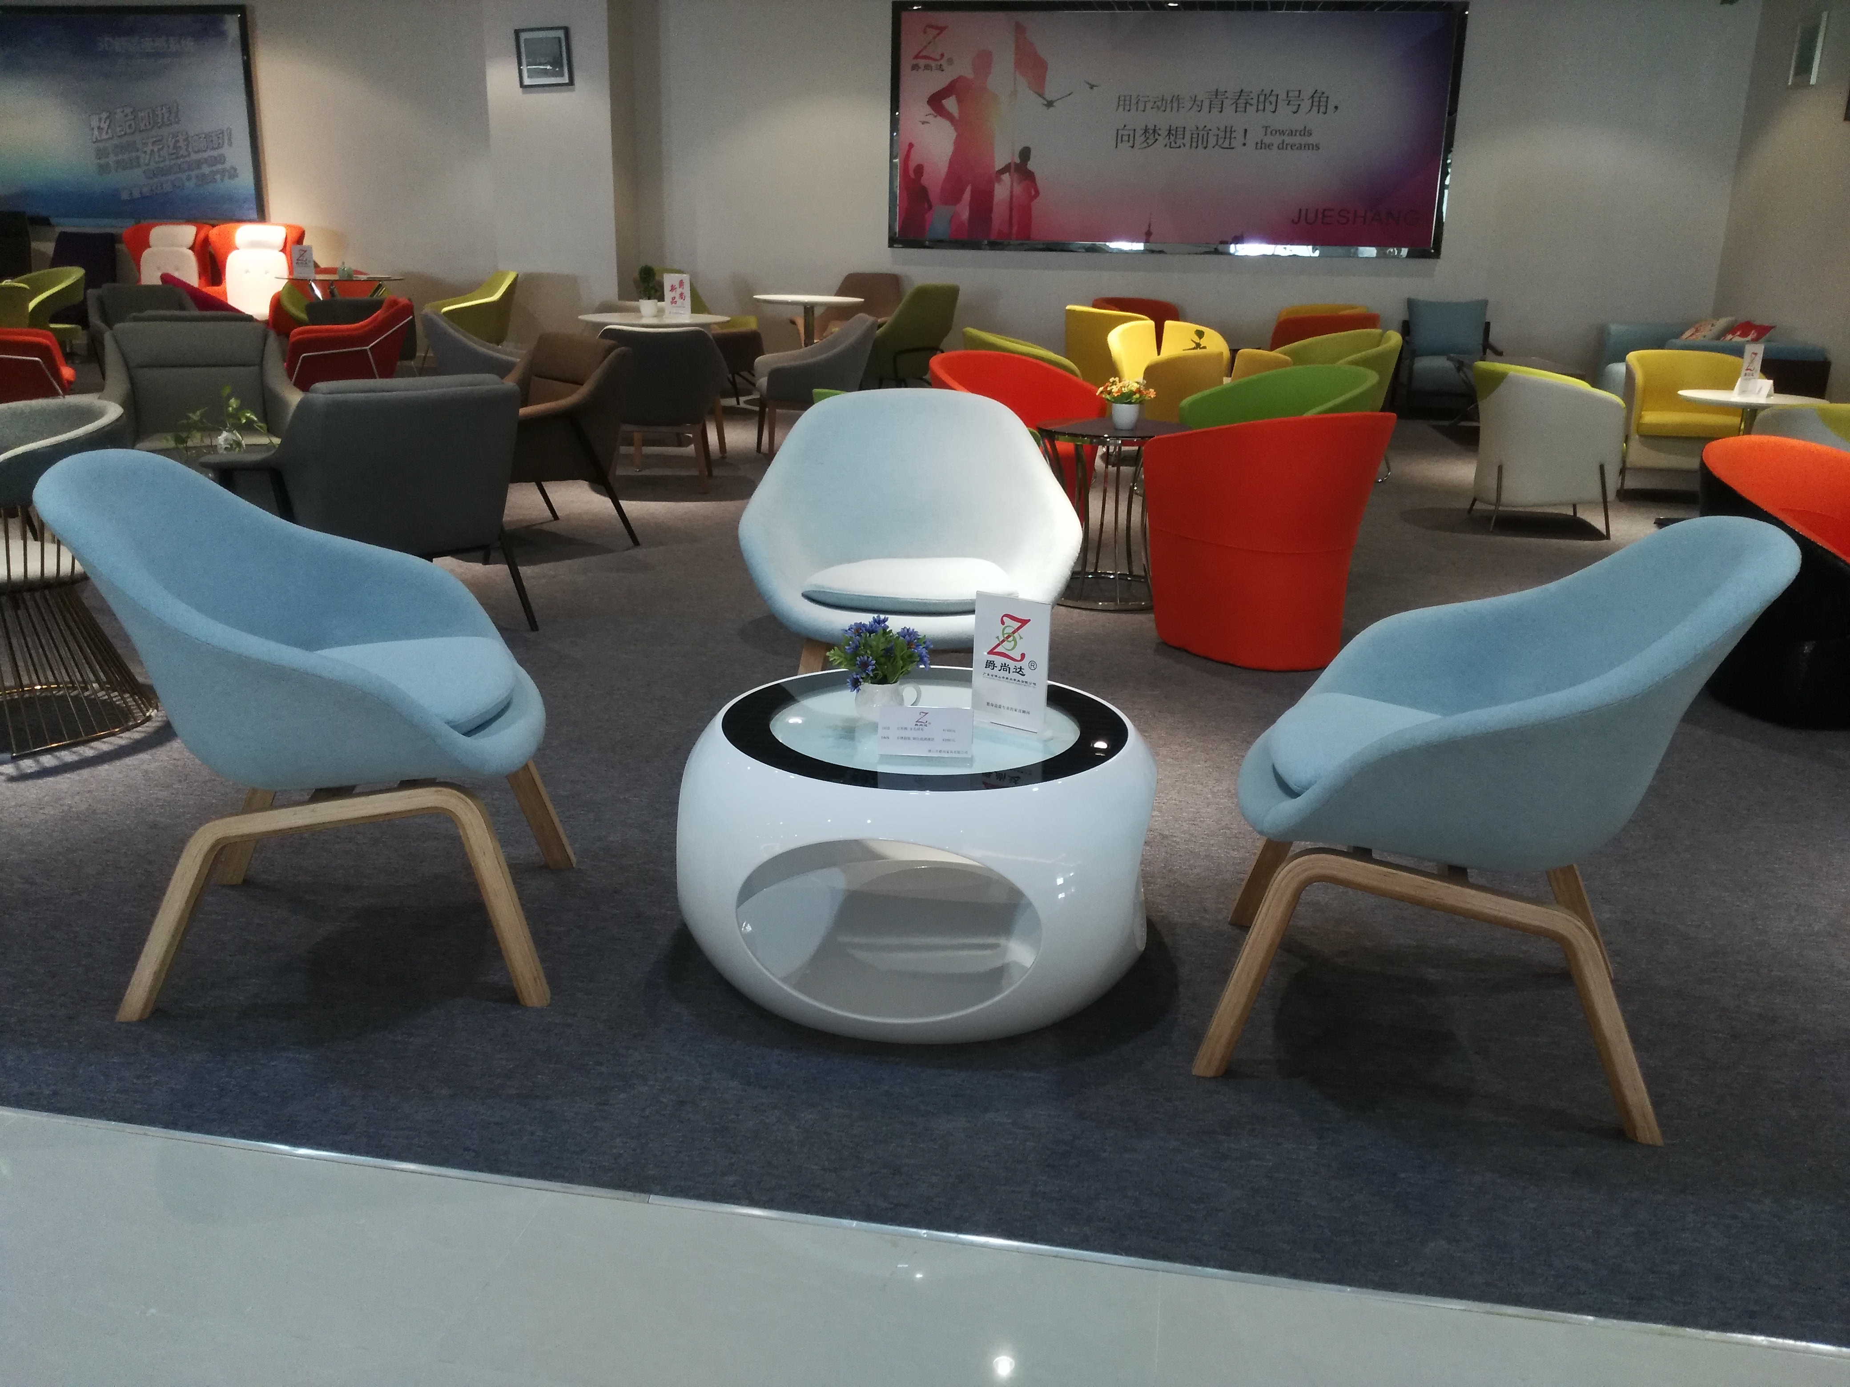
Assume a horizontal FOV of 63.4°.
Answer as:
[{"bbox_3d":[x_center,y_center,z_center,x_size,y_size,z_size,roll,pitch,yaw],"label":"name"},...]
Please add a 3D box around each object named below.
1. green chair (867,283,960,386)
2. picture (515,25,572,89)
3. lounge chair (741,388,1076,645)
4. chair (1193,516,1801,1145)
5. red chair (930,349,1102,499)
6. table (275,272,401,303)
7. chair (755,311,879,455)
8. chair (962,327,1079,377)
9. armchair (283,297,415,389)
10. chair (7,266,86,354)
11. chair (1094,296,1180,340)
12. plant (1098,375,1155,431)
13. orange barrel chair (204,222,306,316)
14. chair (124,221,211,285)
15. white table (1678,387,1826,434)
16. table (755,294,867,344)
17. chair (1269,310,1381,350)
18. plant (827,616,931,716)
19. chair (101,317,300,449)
[{"bbox_3d":[-0.111,-2.261,9.968,0.720,0.900,0.680,17,22,42],"label":"green chair"},{"bbox_3d":[-2.993,-5.016,11.816,0.435,0.430,0.030,1,16,10],"label":"picture"},{"bbox_3d":[-0.035,-0.274,3.443,0.760,0.785,0.760,1,16,-1],"label":"lounge chair"},{"bbox_3d":[0.817,0.118,2.194,0.722,0.811,0.784,6,17,15],"label":"chair"},{"bbox_3d":[0.343,-0.962,5.965,0.720,0.710,0.680,-7,18,-26],"label":"red chair"},{"bbox_3d":[-4.689,-2.908,12.001,1.000,0.770,1.000,4,17,9],"label":"table"},{"bbox_3d":[-0.585,-1.636,8.019,0.660,0.780,0.620,-2,17,-11],"label":"chair"},{"bbox_3d":[0.545,-1.683,8.379,0.660,0.730,0.700,5,17,12],"label":"chair"},{"bbox_3d":[-3.284,-1.849,8.563,0.770,0.790,0.720,-5,17,-19],"label":"armchair"},{"bbox_3d":[-7.489,-3.220,12.764,0.700,0.790,0.660,6,17,14],"label":"chair"},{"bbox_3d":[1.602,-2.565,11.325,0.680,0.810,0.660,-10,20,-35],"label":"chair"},{"bbox_3d":[0.688,-0.999,5.105,0.197,0.188,0.197,1,16,0],"label":"plant"},{"bbox_3d":[-5.195,-3.032,11.717,0.780,1.190,0.800,-5,18,-20],"label":"orange barrel chair"},{"bbox_3d":[-6.658,-3.514,13.253,0.694,1.221,0.717,-3,17,-14],"label":"chair"},{"bbox_3d":[3.700,-1.043,6.778,0.616,0.577,0.616,1,16,0],"label":"white table"},{"bbox_3d":[-0.883,-2.568,11.213,0.820,0.760,0.820,1,16,0],"label":"table"},{"bbox_3d":[2.461,-1.921,9.215,0.680,0.800,0.660,-8,19,-29],"label":"chair"},{"bbox_3d":[-0.069,-0.041,2.361,0.160,0.155,0.145,1,16,0],"label":"plant"},{"bbox_3d":[-3.172,-1.245,6.594,0.762,0.773,0.739,-7,19,-27],"label":"chair"}]

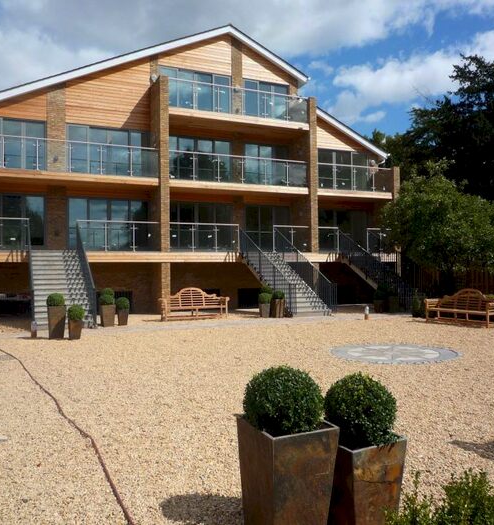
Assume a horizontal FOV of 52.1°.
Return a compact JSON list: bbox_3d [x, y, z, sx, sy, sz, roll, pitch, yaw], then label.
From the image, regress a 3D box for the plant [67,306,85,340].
[{"bbox_3d":[-4.132,1.420,12.243,0.420,0.860,0.420,0,-1,-25],"label":"plant"}]

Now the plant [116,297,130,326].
[{"bbox_3d":[-3.771,1.475,15.297,0.400,0.860,0.400,0,-1,-25],"label":"plant"}]

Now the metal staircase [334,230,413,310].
[{"bbox_3d":[5.983,0.230,22.134,1.740,3.350,4.200,0,-1,-25],"label":"metal staircase"}]

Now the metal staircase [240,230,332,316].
[{"bbox_3d":[1.352,0.251,19.996,1.740,3.350,4.200,0,-1,-25],"label":"metal staircase"}]

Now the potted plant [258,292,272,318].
[{"bbox_3d":[0.596,1.447,17.404,0.460,0.880,0.460,0,-1,-25],"label":"potted plant"}]

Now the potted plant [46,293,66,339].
[{"bbox_3d":[-4.693,1.311,12.378,0.490,1.100,0.490,0,-1,-25],"label":"potted plant"}]

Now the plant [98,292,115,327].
[{"bbox_3d":[-4.218,1.408,15.160,0.480,1.000,0.480,0,-1,-25],"label":"plant"}]

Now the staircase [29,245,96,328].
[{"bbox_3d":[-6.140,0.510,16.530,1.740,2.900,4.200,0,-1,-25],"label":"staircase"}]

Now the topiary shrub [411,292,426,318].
[{"bbox_3d":[5.750,1.388,16.927,0.500,0.870,0.500,0,-1,-25],"label":"topiary shrub"}]

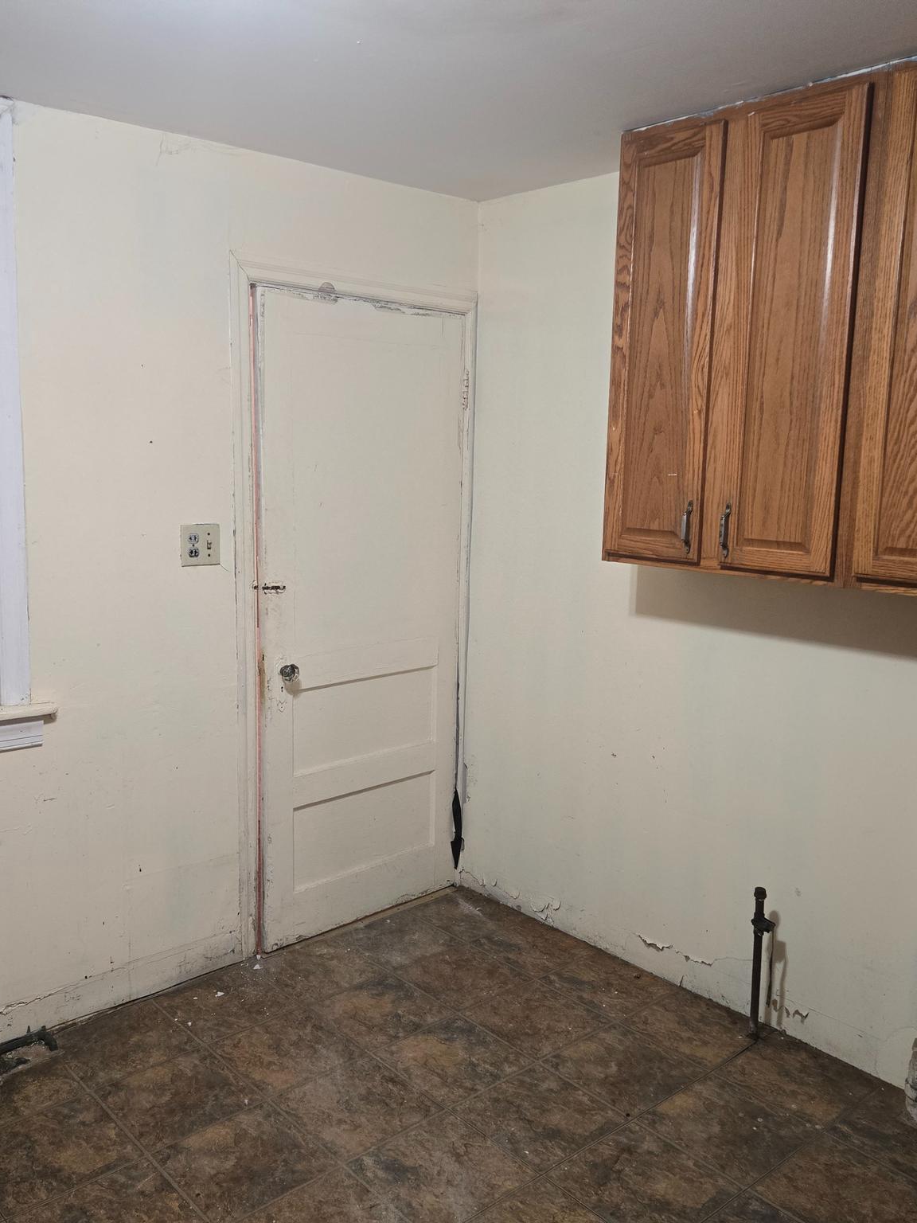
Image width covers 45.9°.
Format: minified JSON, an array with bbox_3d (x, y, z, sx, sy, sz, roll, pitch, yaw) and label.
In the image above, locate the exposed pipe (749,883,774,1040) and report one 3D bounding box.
[{"bbox_3d":[0.815,0.954,2.935,0.048,0.430,0.048,-7,12,-42],"label":"exposed pipe"}]

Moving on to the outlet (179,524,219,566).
[{"bbox_3d":[-0.725,-0.186,3.047,0.118,0.115,0.013,-7,12,-42],"label":"outlet"}]

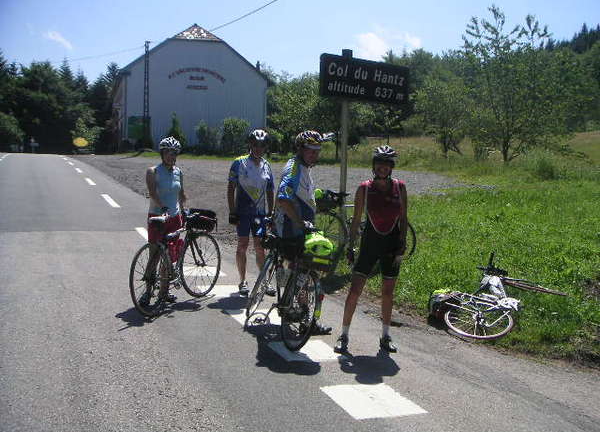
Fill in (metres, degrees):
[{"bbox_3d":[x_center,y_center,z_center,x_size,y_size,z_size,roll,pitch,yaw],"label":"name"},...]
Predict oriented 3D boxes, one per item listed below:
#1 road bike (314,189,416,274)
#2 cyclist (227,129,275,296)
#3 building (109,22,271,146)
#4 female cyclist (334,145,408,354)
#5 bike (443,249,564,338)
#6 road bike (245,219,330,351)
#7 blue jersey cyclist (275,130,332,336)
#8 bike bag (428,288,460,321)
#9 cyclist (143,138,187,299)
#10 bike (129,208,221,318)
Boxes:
[{"bbox_3d":[0.853,0.134,9.283,1.670,0.970,0.460,1,10,-10],"label":"road bike"},{"bbox_3d":[-0.518,-0.031,6.966,0.510,1.750,0.320,1,7,-10],"label":"cyclist"},{"bbox_3d":[-10.953,-11.682,63.176,12.300,10.800,14.000,-1,7,-20],"label":"building"},{"bbox_3d":[0.555,0.269,5.206,0.560,1.640,0.350,2,7,2],"label":"female cyclist"},{"bbox_3d":[2.060,0.830,6.870,1.640,0.480,0.960,-21,27,-32],"label":"bike"},{"bbox_3d":[-0.146,0.534,5.663,0.460,0.980,1.670,12,2,-25],"label":"road bike"},{"bbox_3d":[0.051,0.144,5.692,0.460,1.740,0.470,5,7,24],"label":"blue jersey cyclist"},{"bbox_3d":[1.430,0.863,6.520,0.290,0.200,0.200,-21,27,-32],"label":"bike bag"},{"bbox_3d":[-1.329,0.049,6.476,0.470,1.650,0.370,-2,8,-30],"label":"cyclist"},{"bbox_3d":[-1.161,0.411,6.413,0.460,0.960,1.670,7,8,22],"label":"bike"}]

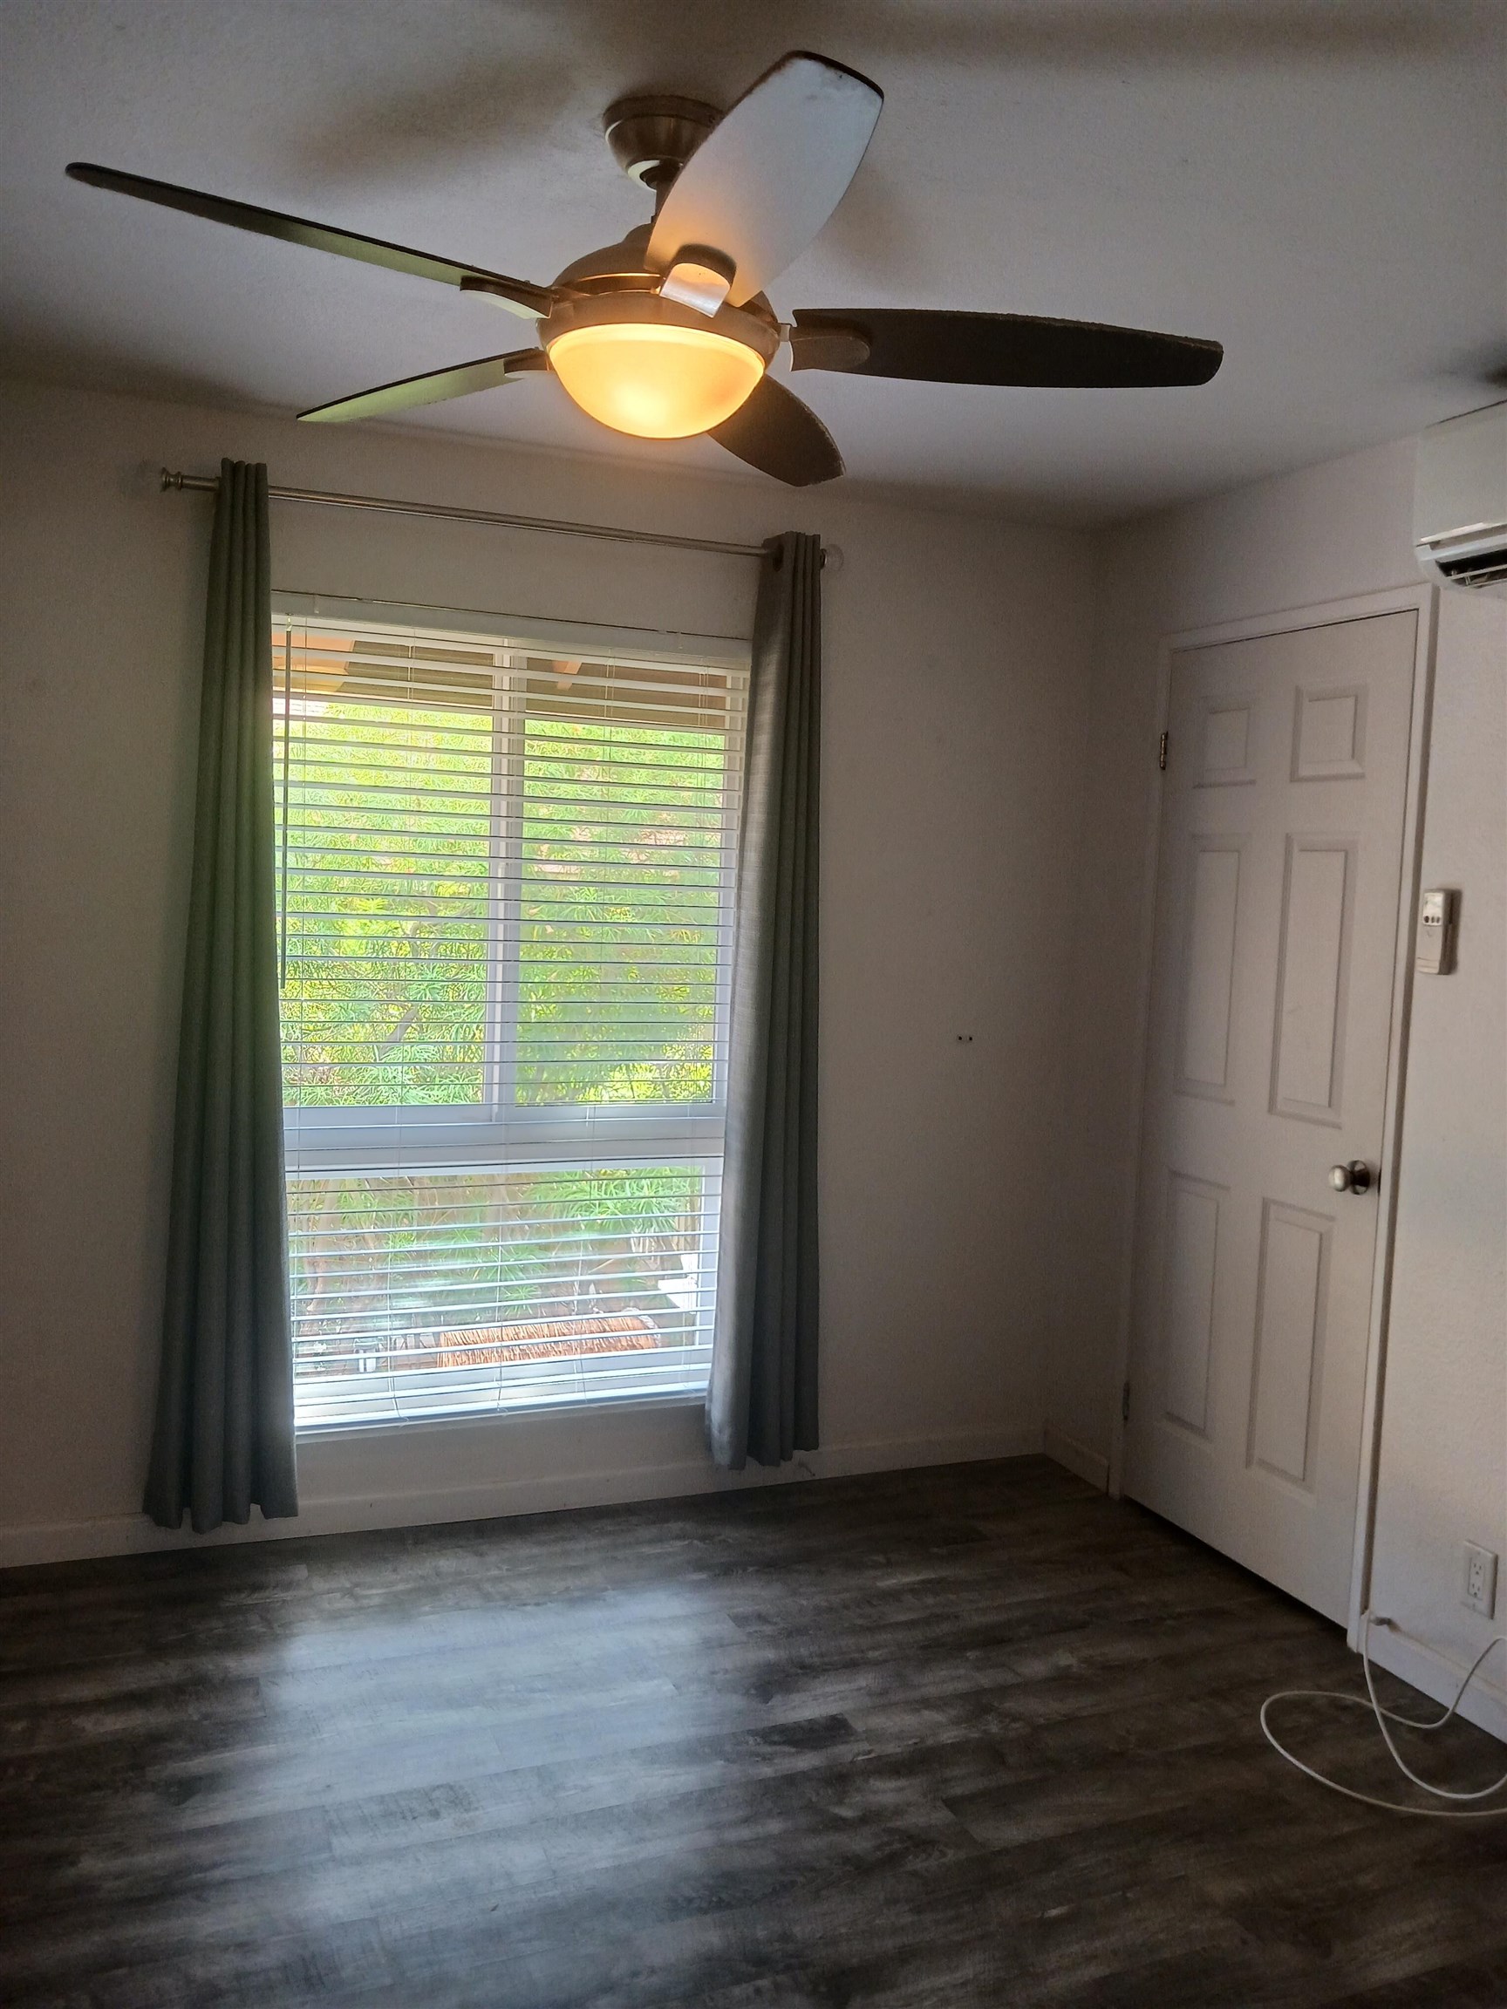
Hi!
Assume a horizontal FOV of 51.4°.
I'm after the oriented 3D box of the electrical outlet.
[{"bbox_3d":[1.312,1.041,2.833,0.008,0.116,0.071,0,5,-22],"label":"electrical outlet"}]

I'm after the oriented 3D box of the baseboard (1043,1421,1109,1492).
[{"bbox_3d":[0.830,1.156,4.027,0.014,0.084,0.288,0,5,-22],"label":"baseboard"}]

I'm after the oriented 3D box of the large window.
[{"bbox_3d":[-0.568,0.038,3.536,1.140,1.785,0.060,0,5,-22],"label":"large window"}]

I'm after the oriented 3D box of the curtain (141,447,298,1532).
[{"bbox_3d":[-1.082,0.003,3.226,0.300,2.170,0.120,0,5,-22],"label":"curtain"}]

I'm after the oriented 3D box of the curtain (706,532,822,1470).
[{"bbox_3d":[0.053,0.010,3.676,0.275,2.170,0.120,0,5,-22],"label":"curtain"}]

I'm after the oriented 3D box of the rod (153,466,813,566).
[{"bbox_3d":[-0.503,-1.032,3.362,1.460,0.050,0.060,0,5,-22],"label":"rod"}]

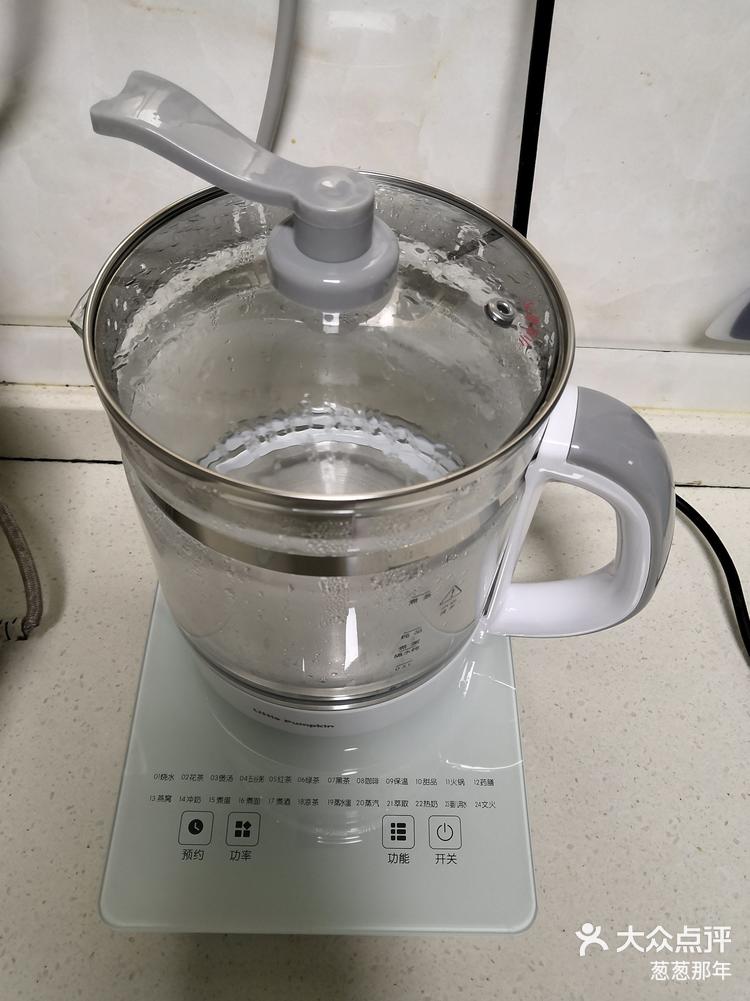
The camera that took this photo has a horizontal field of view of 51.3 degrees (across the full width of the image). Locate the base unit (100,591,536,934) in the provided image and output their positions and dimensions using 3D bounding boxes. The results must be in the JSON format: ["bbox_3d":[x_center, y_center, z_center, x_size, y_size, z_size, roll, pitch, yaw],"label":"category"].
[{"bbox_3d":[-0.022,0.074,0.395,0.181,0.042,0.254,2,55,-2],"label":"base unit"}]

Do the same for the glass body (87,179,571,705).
[{"bbox_3d":[-0.017,-0.022,0.323,0.165,0.153,0.165,1,55,-2],"label":"glass body"}]

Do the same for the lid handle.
[{"bbox_3d":[-0.037,-0.094,0.237,0.095,0.046,0.042,18,56,10],"label":"lid handle"}]

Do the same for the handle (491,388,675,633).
[{"bbox_3d":[0.085,0.016,0.315,0.062,0.141,0.035,17,56,9],"label":"handle"}]

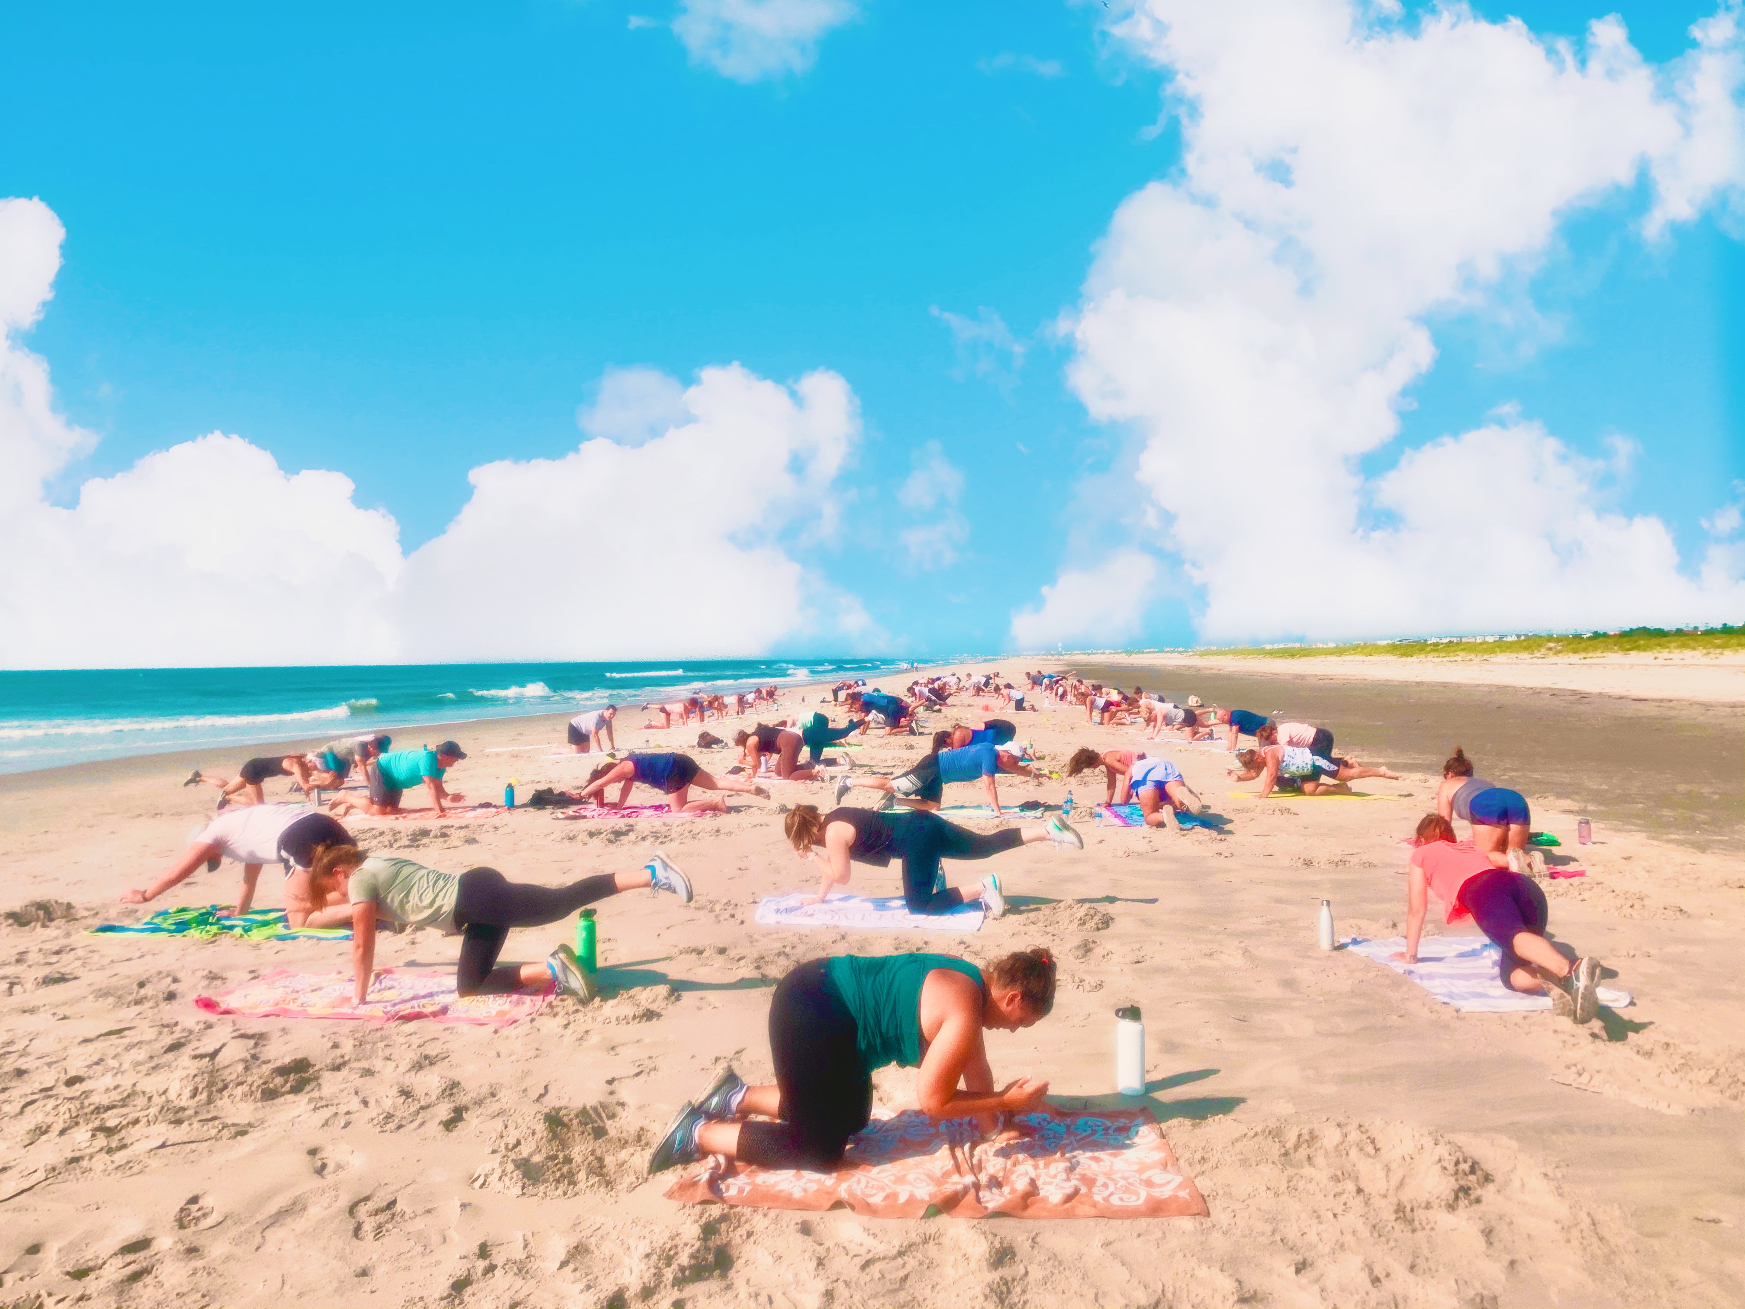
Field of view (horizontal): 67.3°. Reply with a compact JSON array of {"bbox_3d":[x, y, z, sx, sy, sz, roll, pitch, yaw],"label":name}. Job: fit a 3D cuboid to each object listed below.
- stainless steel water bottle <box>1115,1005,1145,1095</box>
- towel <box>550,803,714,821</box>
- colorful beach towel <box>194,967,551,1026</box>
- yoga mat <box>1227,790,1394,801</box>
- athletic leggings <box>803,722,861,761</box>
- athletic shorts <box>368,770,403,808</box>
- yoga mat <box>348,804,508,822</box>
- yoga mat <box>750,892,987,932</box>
[{"bbox_3d":[0.882,1.350,4.475,0.094,0.290,0.091,-1,0,0],"label":"stainless steel water bottle"},{"bbox_3d":[-2.311,1.546,13.106,1.550,0.050,0.850,-1,0,-2],"label":"towel"},{"bbox_3d":[-2.230,1.512,5.941,1.530,0.060,0.700,-1,0,11],"label":"colorful beach towel"},{"bbox_3d":[4.567,1.462,13.738,1.580,0.040,0.700,-1,0,10],"label":"yoga mat"},{"bbox_3d":[-0.611,1.251,18.649,0.840,0.580,0.380,-1,0,6],"label":"athletic leggings"},{"bbox_3d":[-4.876,1.325,13.131,0.330,0.390,0.380,-1,0,-3],"label":"athletic shorts"},{"bbox_3d":[-4.433,1.579,13.116,1.470,0.040,0.800,-1,0,-3],"label":"yoga mat"},{"bbox_3d":[0.002,1.500,7.719,1.280,0.040,0.820,-1,0,12],"label":"yoga mat"}]

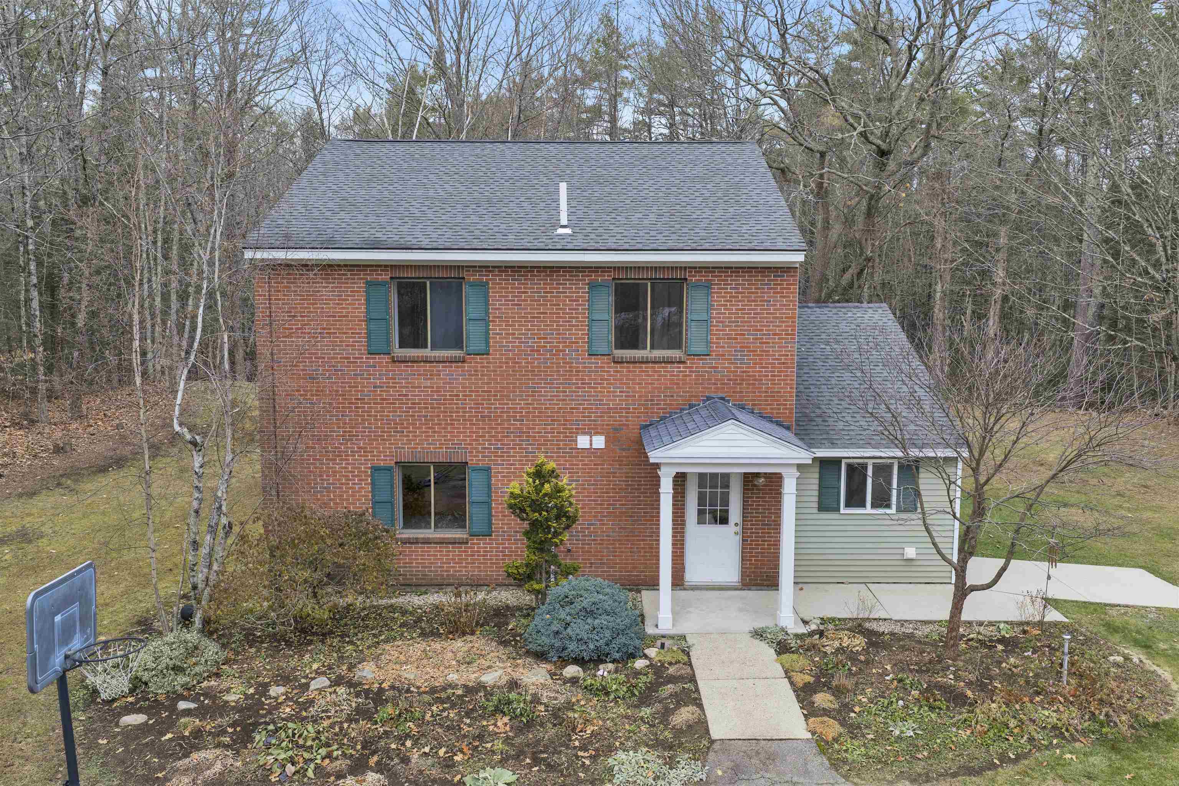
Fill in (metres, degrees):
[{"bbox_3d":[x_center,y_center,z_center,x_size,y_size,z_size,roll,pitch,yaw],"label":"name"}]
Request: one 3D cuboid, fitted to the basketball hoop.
[{"bbox_3d":[-3.511,2.042,6.714,0.530,0.380,0.490,-3,5,-3],"label":"basketball hoop"}]

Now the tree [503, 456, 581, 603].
[{"bbox_3d":[-0.769,2.260,14.880,1.253,2.494,1.120,0,7,0],"label":"tree"}]

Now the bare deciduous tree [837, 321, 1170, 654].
[{"bbox_3d":[5.816,1.363,13.120,4.500,4.796,4.100,0,7,0],"label":"bare deciduous tree"}]

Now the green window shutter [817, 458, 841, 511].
[{"bbox_3d":[4.140,1.604,15.842,0.380,0.890,0.040,0,7,0],"label":"green window shutter"}]

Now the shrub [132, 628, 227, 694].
[{"bbox_3d":[-5.672,3.585,12.637,1.230,0.580,1.150,0,7,0],"label":"shrub"}]

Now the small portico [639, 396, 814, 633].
[{"bbox_3d":[2.010,1.906,14.372,2.398,3.355,2.282,0,7,0],"label":"small portico"}]

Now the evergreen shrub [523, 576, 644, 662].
[{"bbox_3d":[-0.089,3.245,13.861,1.814,0.881,1.650,0,7,0],"label":"evergreen shrub"}]

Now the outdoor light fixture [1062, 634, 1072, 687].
[{"bbox_3d":[6.392,3.559,12.252,0.120,0.719,0.120,0,7,0],"label":"outdoor light fixture"}]

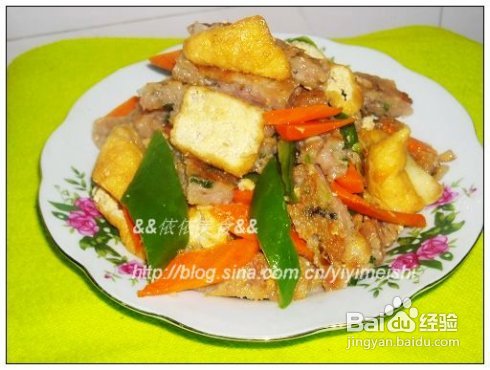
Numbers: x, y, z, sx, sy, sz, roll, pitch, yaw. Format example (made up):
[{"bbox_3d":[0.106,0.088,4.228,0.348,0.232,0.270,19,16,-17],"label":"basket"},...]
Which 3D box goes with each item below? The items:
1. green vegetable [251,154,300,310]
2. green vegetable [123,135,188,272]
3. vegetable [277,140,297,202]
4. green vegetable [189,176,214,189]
[{"bbox_3d":[0.014,0.021,0.497,0.021,0.012,0.073,-1,69,-6],"label":"green vegetable"},{"bbox_3d":[-0.040,0.007,0.507,0.031,0.008,0.069,-2,67,9],"label":"green vegetable"},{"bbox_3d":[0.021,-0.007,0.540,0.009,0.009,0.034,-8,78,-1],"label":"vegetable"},{"bbox_3d":[-0.022,-0.001,0.537,0.013,0.004,0.004,18,18,-2],"label":"green vegetable"}]

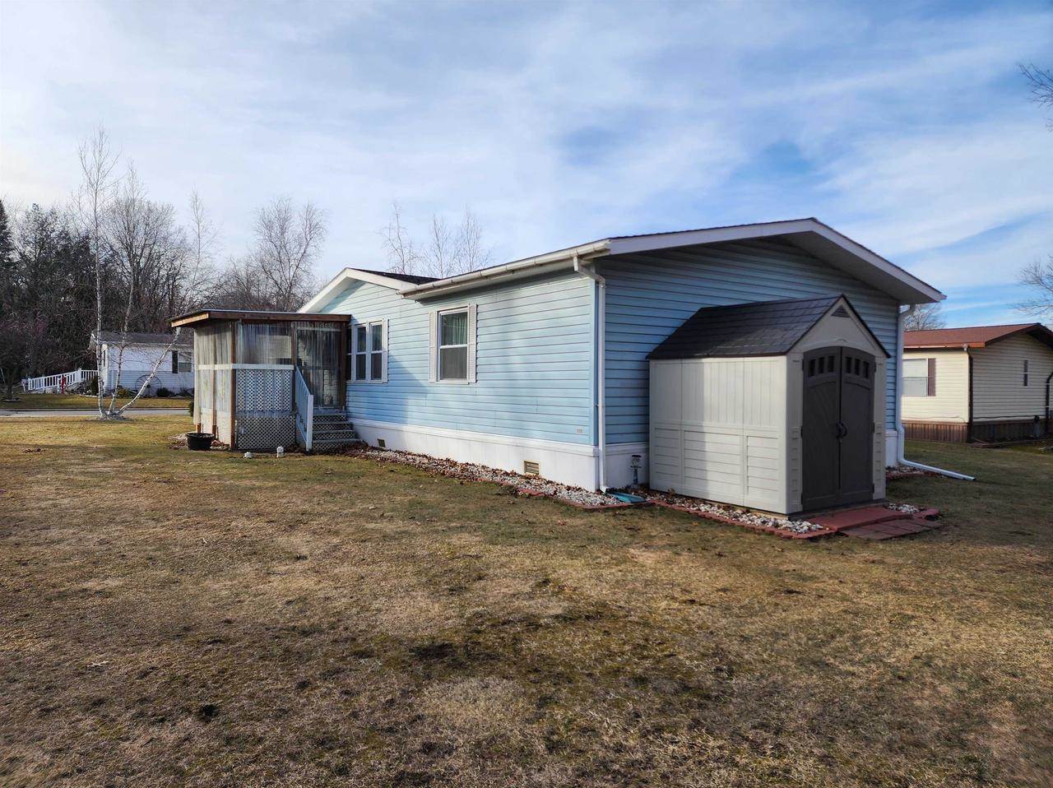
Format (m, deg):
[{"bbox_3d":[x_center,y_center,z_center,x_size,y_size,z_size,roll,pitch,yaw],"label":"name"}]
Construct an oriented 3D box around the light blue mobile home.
[{"bbox_3d":[-0.123,-0.877,18.499,9.050,4.300,16.850,-1,1,-35],"label":"light blue mobile home"}]

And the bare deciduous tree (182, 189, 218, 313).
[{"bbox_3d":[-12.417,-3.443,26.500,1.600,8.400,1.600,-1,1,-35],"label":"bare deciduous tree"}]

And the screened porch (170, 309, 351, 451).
[{"bbox_3d":[-6.985,-0.390,18.273,3.250,3.200,4.950,-1,1,-35],"label":"screened porch"}]

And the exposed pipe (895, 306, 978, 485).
[{"bbox_3d":[8.143,-0.118,13.911,0.500,3.470,1.520,-1,1,-35],"label":"exposed pipe"}]

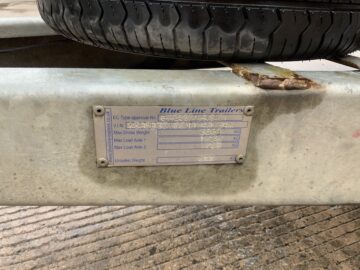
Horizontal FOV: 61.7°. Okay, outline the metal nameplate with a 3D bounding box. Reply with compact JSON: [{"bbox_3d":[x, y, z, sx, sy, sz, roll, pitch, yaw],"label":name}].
[{"bbox_3d":[-0.004,0.002,0.233,0.120,0.051,0.002,-1,26,-9],"label":"metal nameplate"}]

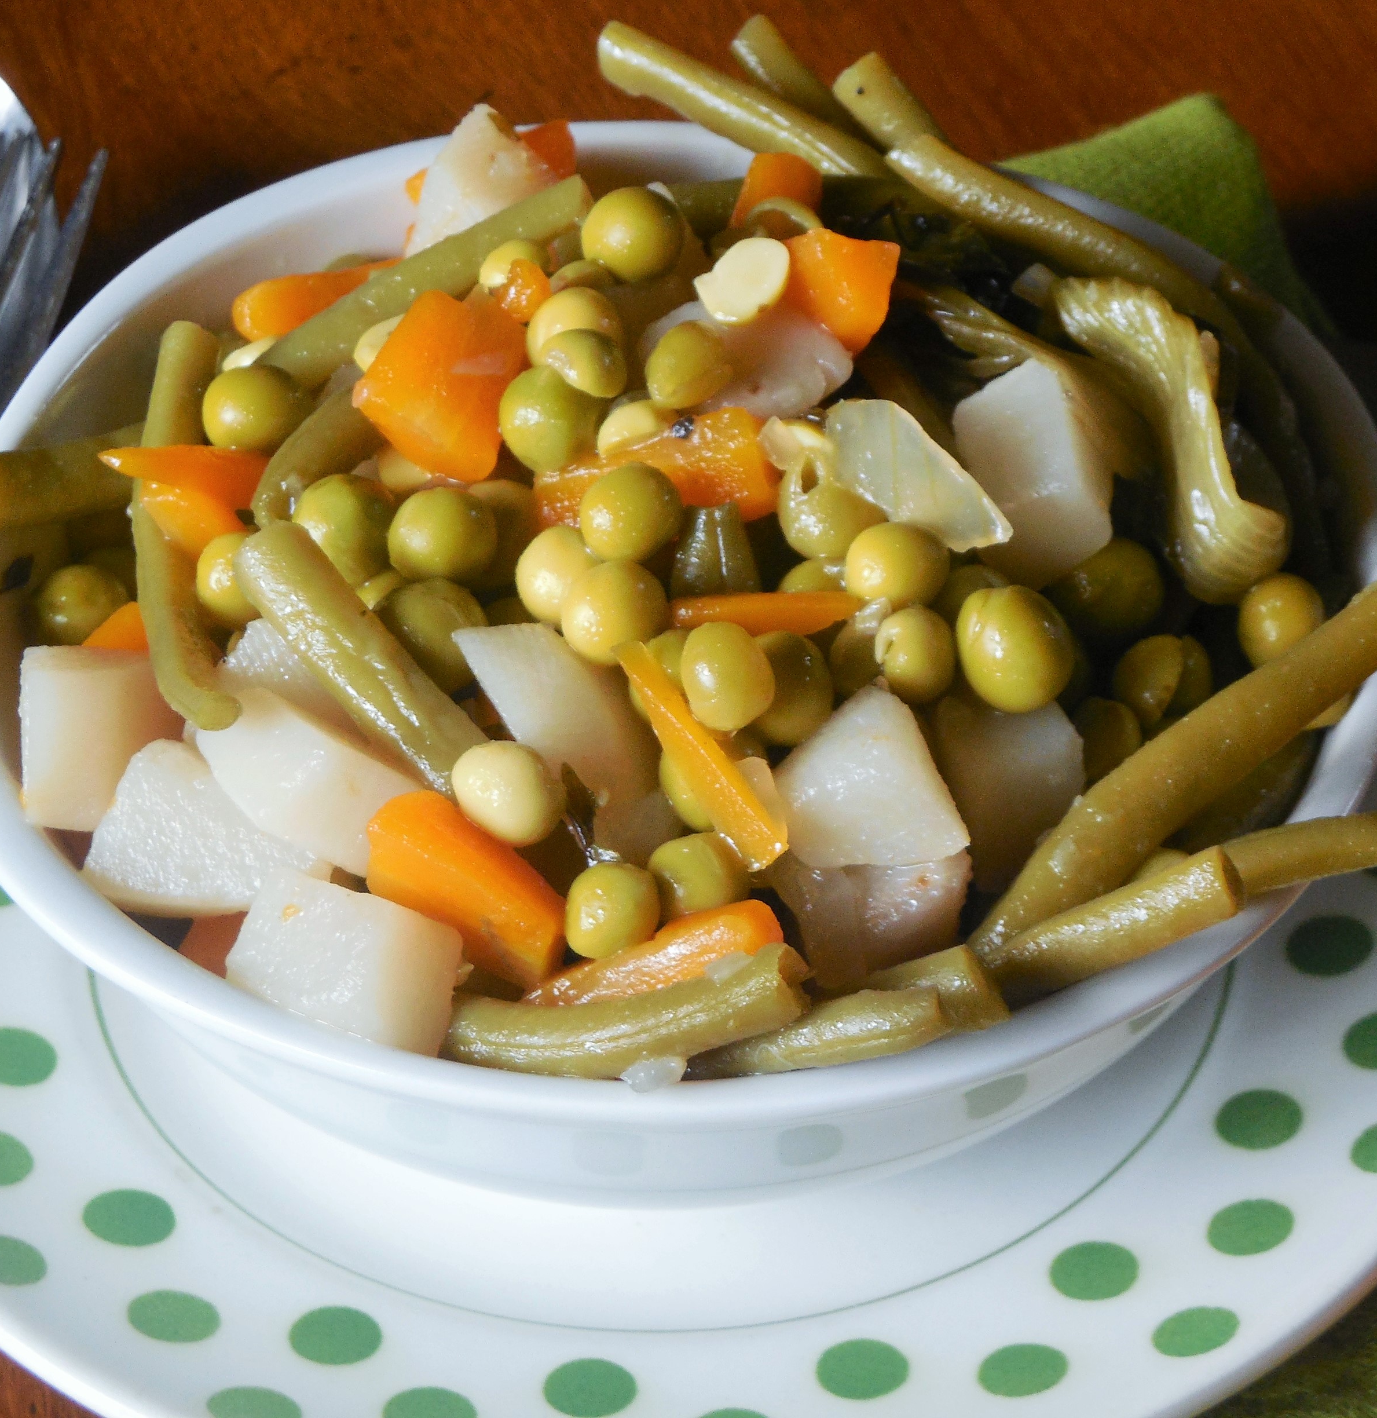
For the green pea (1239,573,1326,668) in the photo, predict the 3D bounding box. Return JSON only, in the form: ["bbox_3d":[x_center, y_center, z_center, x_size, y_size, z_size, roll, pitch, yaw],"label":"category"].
[{"bbox_3d":[0.058,-0.009,0.504,0.009,0.010,0.009,0,43,0],"label":"green pea"}]

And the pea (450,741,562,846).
[{"bbox_3d":[-0.016,0.007,0.443,0.010,0.009,0.009,-1,43,0],"label":"pea"}]

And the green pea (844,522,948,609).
[{"bbox_3d":[0.019,-0.013,0.460,0.009,0.008,0.009,-1,43,0],"label":"green pea"}]

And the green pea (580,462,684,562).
[{"bbox_3d":[-0.005,-0.018,0.459,0.009,0.009,0.009,-1,43,0],"label":"green pea"}]

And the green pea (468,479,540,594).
[{"bbox_3d":[-0.020,-0.017,0.502,0.010,0.011,0.010,0,43,0],"label":"green pea"}]

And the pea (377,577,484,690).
[{"bbox_3d":[-0.025,-0.007,0.495,0.011,0.011,0.011,0,43,0],"label":"pea"}]

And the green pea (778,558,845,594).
[{"bbox_3d":[0.013,-0.010,0.495,0.009,0.009,0.009,0,43,0],"label":"green pea"}]

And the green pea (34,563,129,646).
[{"bbox_3d":[-0.058,-0.010,0.489,0.009,0.008,0.009,-1,43,0],"label":"green pea"}]

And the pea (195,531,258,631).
[{"bbox_3d":[-0.041,-0.012,0.476,0.009,0.009,0.009,-1,43,0],"label":"pea"}]

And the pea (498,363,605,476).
[{"bbox_3d":[-0.013,-0.028,0.500,0.010,0.011,0.010,0,43,0],"label":"pea"}]

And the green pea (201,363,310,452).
[{"bbox_3d":[-0.042,-0.029,0.493,0.010,0.009,0.010,-1,43,0],"label":"green pea"}]

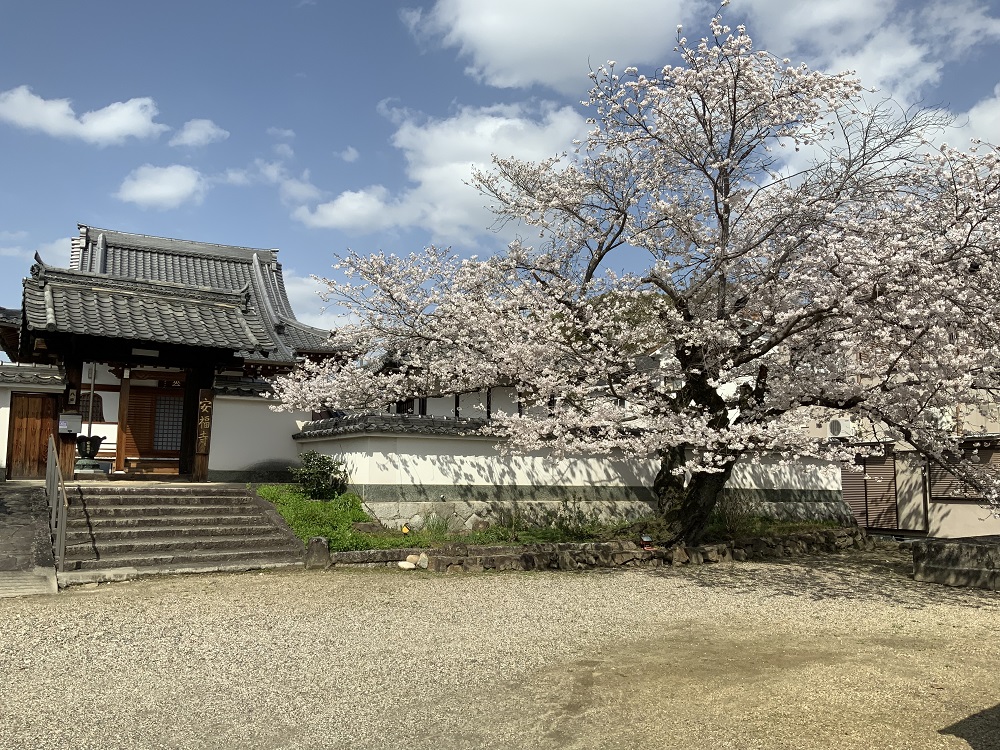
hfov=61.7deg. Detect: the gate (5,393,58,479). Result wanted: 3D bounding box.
[{"bbox_3d":[-8.812,1.152,15.823,0.798,1.632,0.120,4,-8,-28],"label":"gate"}]

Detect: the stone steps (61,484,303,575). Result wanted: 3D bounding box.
[{"bbox_3d":[-5.484,2.518,14.041,3.464,1.160,3.200,5,-8,-30],"label":"stone steps"}]

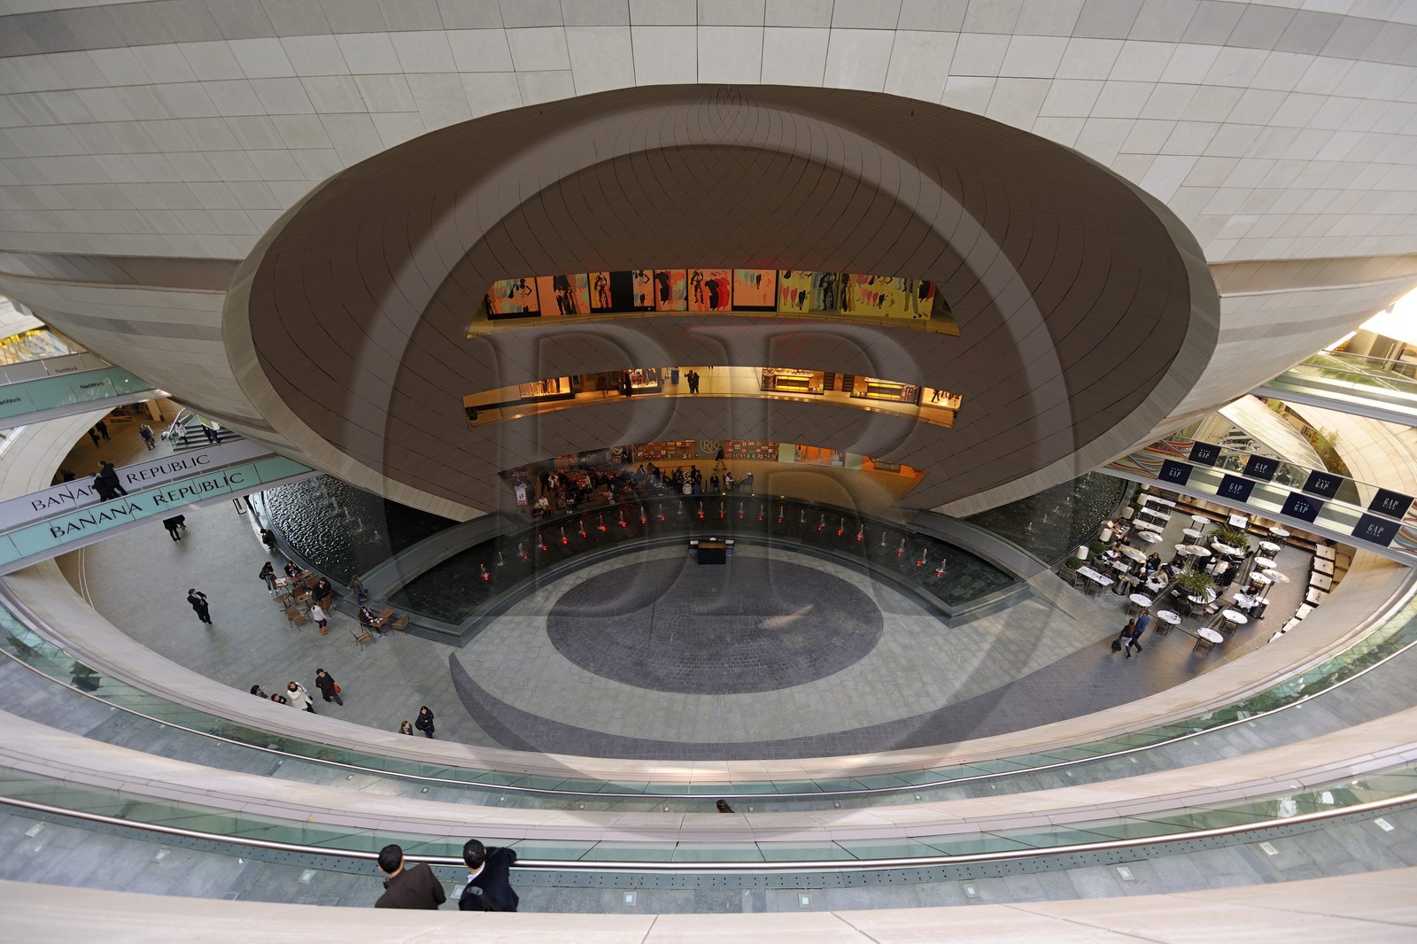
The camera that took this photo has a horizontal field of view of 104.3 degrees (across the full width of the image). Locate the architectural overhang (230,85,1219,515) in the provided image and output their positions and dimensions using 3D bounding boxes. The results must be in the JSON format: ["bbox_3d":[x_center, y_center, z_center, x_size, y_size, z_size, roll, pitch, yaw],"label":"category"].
[{"bbox_3d":[0.500,-4.470,24.660,37.500,18.000,17.500,0,25,1],"label":"architectural overhang"}]

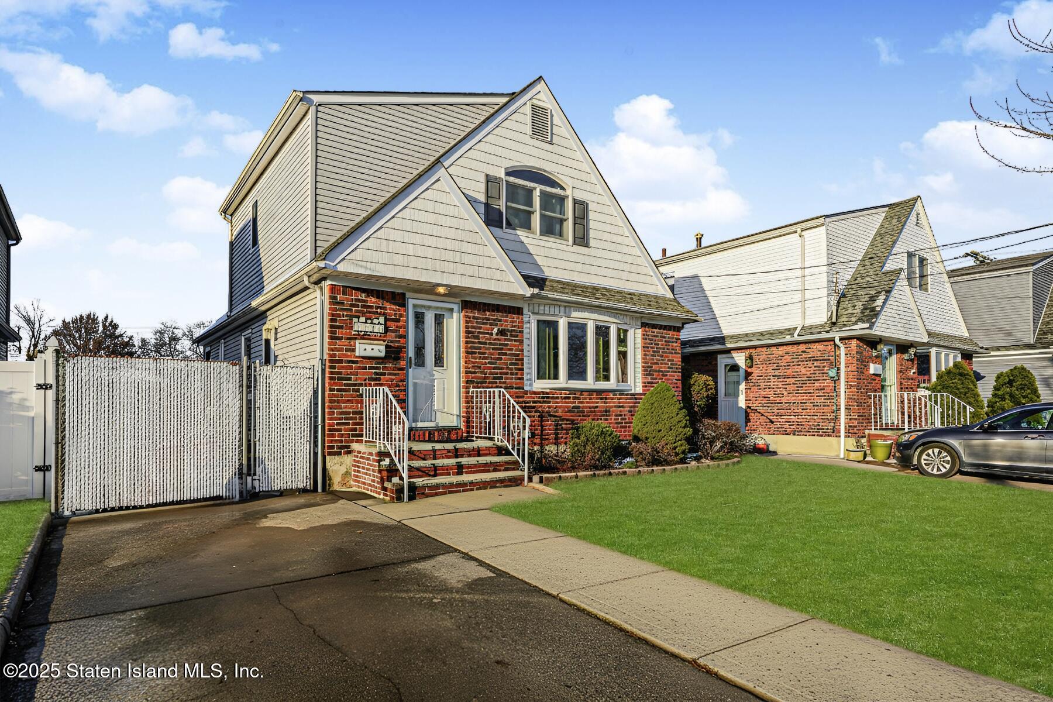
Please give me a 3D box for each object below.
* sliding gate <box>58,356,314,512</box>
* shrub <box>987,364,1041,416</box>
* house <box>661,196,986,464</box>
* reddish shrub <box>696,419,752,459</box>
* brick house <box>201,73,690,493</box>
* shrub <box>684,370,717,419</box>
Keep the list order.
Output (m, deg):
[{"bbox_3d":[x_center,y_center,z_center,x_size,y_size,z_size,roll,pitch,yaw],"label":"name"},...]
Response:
[{"bbox_3d":[-4.270,1.040,7.650,2.920,1.820,0.120,3,-5,-36],"label":"sliding gate"},{"bbox_3d":[14.700,1.500,17.700,1.600,2.200,1.600,3,-5,-36],"label":"shrub"},{"bbox_3d":[8.100,-0.250,21.400,8.200,7.100,12.800,3,-5,-36],"label":"house"},{"bbox_3d":[4.330,1.950,12.800,1.220,0.920,1.100,3,-5,-36],"label":"reddish shrub"},{"bbox_3d":[-3.000,-0.850,14.900,8.200,7.100,13.000,3,-5,-36],"label":"brick house"},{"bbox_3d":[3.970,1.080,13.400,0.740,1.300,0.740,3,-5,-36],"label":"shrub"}]

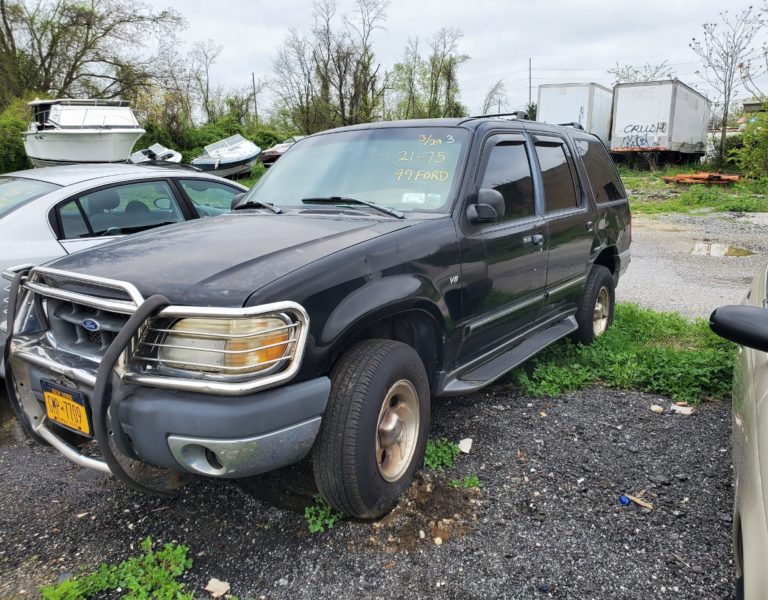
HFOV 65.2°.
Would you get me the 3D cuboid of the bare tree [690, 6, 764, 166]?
[{"bbox_3d":[18.293,-11.316,32.000,3.600,8.300,3.600,-1,13,0],"label":"bare tree"}]

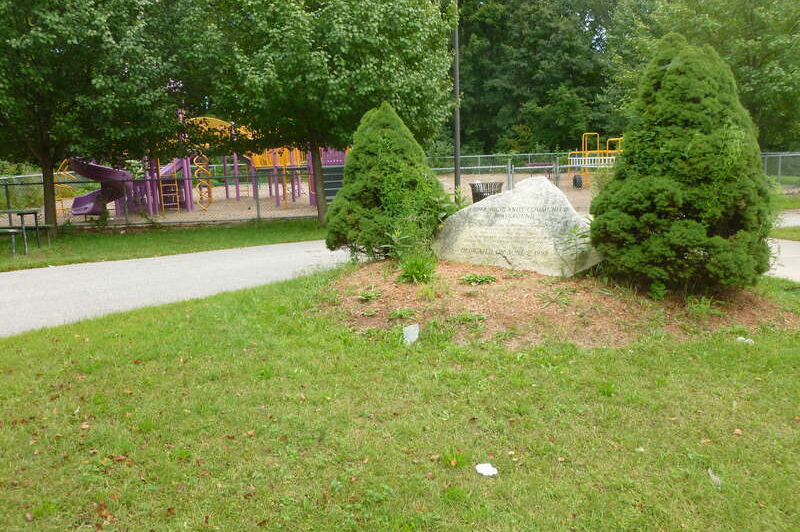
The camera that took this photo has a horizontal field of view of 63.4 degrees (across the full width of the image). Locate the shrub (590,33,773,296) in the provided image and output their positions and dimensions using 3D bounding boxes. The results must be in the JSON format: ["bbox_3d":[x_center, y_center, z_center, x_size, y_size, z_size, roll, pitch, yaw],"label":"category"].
[{"bbox_3d":[3.067,-1.193,7.050,2.000,2.730,1.950,2,10,19],"label":"shrub"}]

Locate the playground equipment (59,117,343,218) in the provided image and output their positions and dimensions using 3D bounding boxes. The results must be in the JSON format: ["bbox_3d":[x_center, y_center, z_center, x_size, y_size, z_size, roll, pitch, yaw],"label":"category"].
[{"bbox_3d":[-5.764,-3.731,22.400,8.400,3.400,6.000,-2,10,0],"label":"playground equipment"}]

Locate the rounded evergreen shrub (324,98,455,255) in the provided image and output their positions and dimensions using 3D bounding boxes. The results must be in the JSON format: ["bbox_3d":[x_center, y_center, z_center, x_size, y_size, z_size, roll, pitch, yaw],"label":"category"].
[{"bbox_3d":[-0.158,-1.064,8.200,1.600,1.930,1.550,-2,10,0],"label":"rounded evergreen shrub"}]

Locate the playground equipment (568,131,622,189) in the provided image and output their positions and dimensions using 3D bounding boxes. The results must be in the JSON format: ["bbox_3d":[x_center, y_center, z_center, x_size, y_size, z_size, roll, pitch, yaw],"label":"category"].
[{"bbox_3d":[9.095,-4.866,29.500,2.900,2.450,2.000,0,10,11],"label":"playground equipment"}]

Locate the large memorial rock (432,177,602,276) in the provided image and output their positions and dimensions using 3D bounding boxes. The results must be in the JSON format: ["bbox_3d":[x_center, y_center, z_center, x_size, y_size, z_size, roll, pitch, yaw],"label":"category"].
[{"bbox_3d":[1.392,-0.493,7.600,1.900,1.060,0.800,1,10,18],"label":"large memorial rock"}]

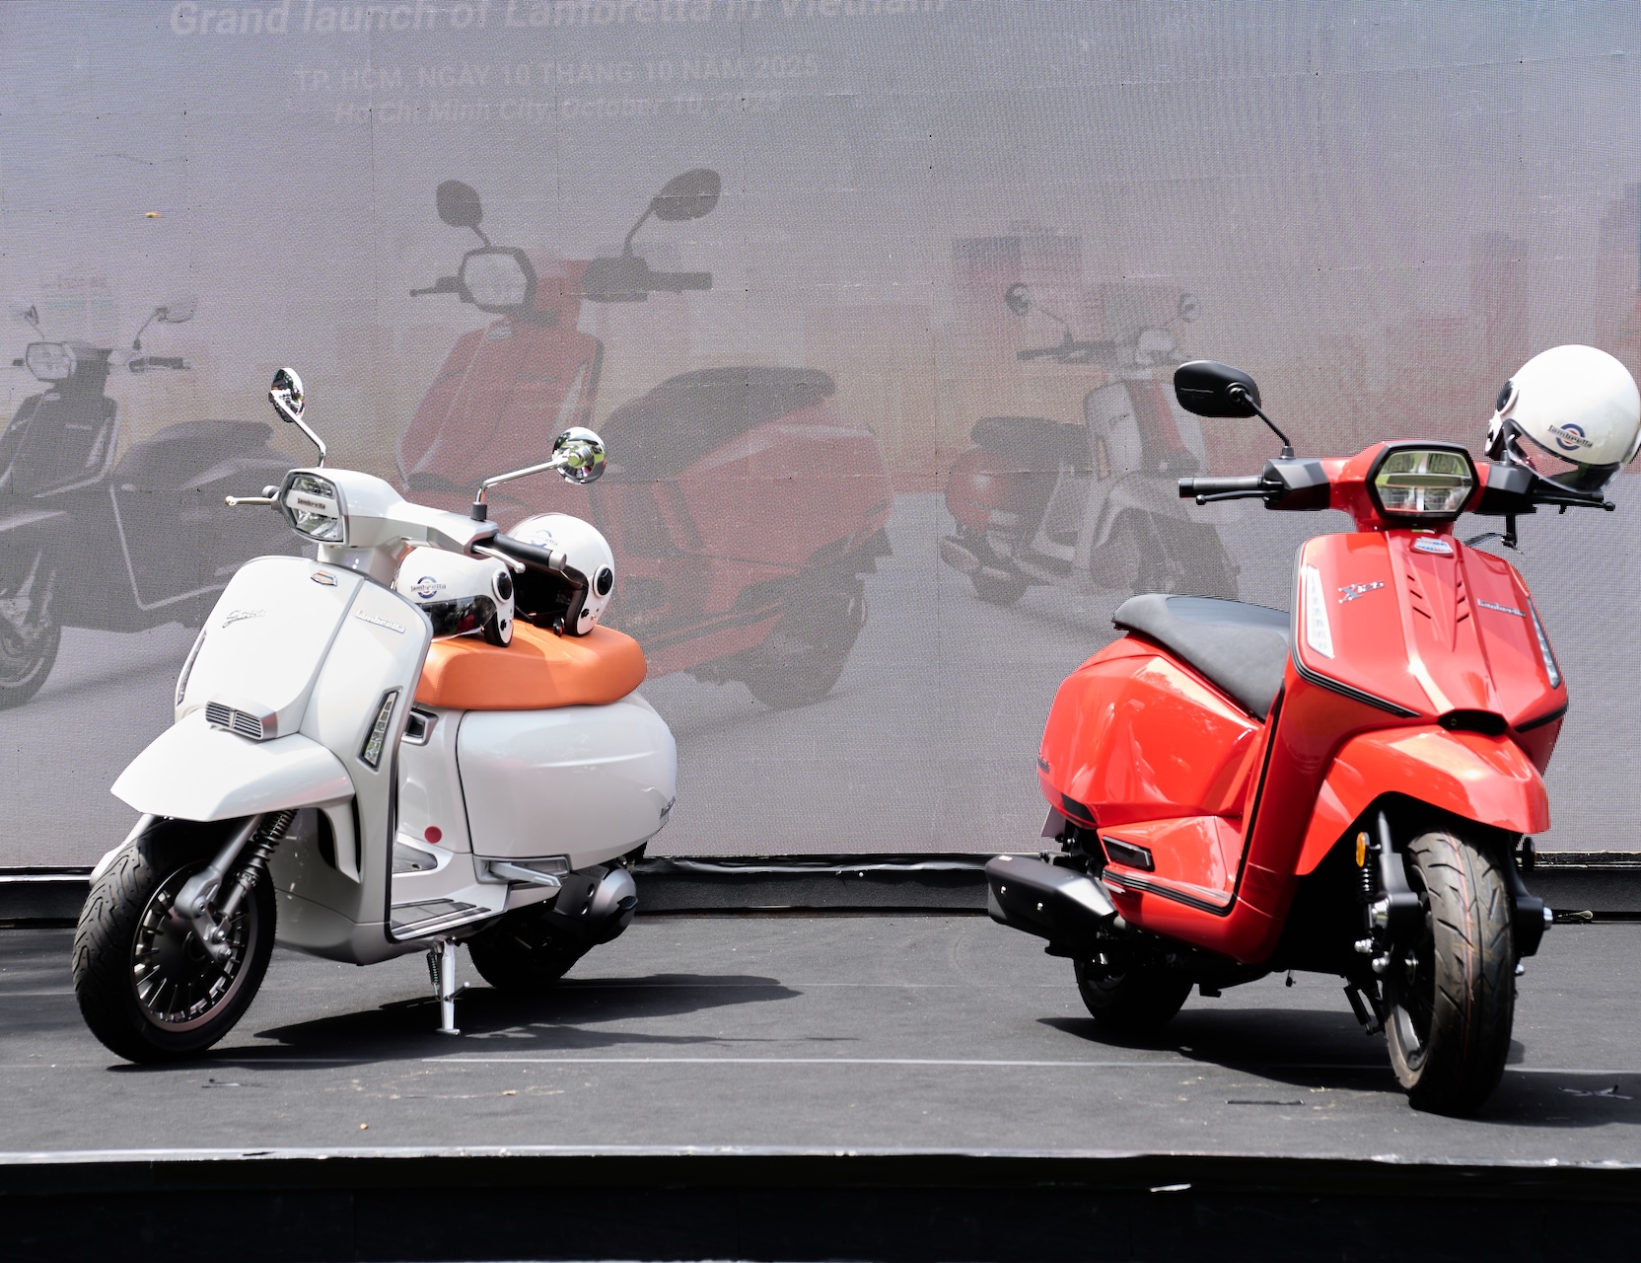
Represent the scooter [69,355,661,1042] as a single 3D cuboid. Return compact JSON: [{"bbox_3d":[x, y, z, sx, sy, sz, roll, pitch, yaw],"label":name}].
[{"bbox_3d":[-0.872,0.157,8.815,0.800,1.310,1.877,0,1,28],"label":"scooter"}]

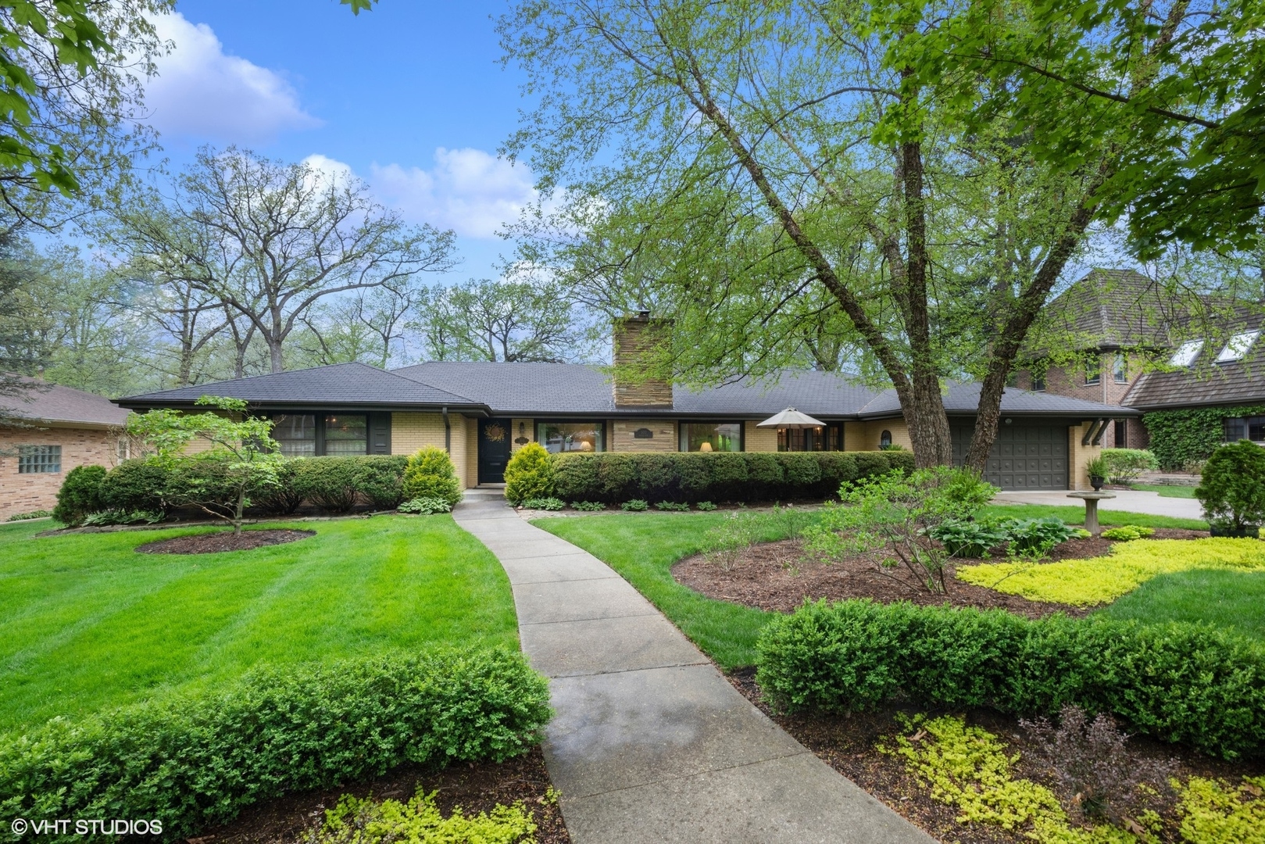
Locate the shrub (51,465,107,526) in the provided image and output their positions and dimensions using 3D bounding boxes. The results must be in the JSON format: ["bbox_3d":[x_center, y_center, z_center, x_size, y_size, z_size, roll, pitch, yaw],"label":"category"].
[{"bbox_3d":[-12.402,1.635,13.400,1.000,1.385,1.000,0,-2,-10],"label":"shrub"}]

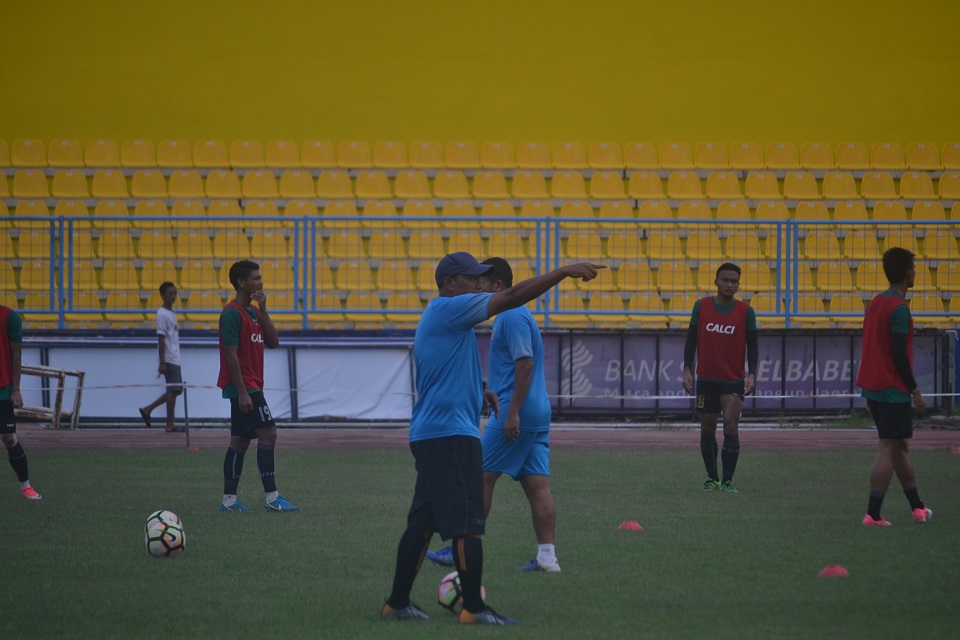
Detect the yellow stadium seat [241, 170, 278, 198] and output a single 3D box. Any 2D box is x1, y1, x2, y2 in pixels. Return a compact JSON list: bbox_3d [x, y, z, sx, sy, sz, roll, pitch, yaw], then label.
[{"bbox_3d":[-2.801,-1.727,91.876,0.450,0.355,0.420,0,0,-5],"label":"yellow stadium seat"}]

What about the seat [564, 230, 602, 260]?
[{"bbox_3d":[1.286,-0.921,89.224,0.440,0.350,0.420,0,0,-5],"label":"seat"}]

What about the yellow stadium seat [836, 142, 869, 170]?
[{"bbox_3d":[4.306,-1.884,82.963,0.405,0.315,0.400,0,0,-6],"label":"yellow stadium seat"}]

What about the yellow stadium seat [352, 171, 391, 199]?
[{"bbox_3d":[-1.337,-1.669,88.695,0.450,0.350,0.420,0,0,-4],"label":"yellow stadium seat"}]

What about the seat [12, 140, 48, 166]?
[{"bbox_3d":[-5.521,-2.046,88.223,0.440,0.345,0.420,0,0,-3],"label":"seat"}]

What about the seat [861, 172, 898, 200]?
[{"bbox_3d":[5.167,-1.731,93.225,0.455,0.355,0.410,0,0,-2],"label":"seat"}]

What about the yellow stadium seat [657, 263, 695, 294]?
[{"bbox_3d":[2.446,-0.539,89.996,0.450,0.355,0.420,0,0,-5],"label":"yellow stadium seat"}]

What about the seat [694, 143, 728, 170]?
[{"bbox_3d":[2.850,-2.016,88.642,0.440,0.345,0.420,0,0,-3],"label":"seat"}]

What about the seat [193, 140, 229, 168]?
[{"bbox_3d":[-3.051,-1.892,82.169,0.405,0.315,0.400,0,0,-6],"label":"seat"}]

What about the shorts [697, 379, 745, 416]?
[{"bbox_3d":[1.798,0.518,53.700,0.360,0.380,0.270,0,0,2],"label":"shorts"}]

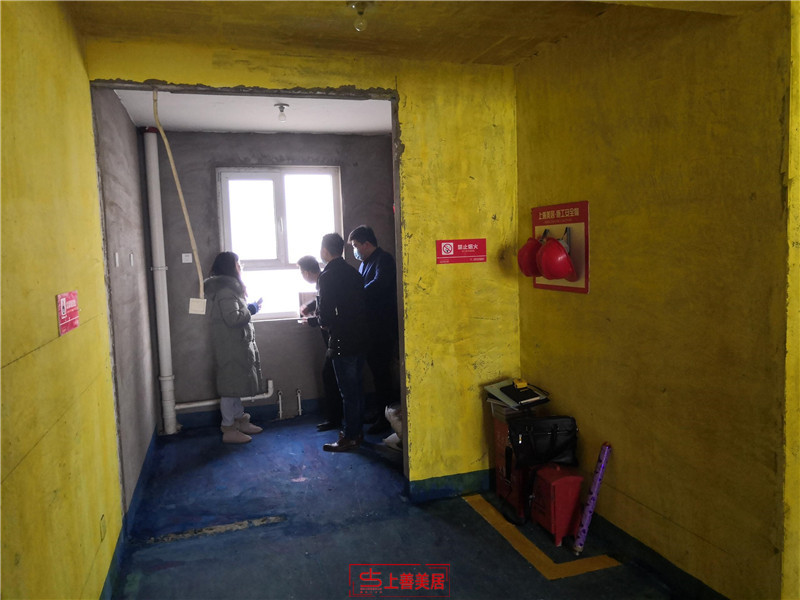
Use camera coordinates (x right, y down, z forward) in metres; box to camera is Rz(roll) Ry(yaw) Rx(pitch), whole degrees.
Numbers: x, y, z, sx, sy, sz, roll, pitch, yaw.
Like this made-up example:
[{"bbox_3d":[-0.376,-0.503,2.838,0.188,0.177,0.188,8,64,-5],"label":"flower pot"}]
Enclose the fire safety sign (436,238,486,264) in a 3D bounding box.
[{"bbox_3d":[0.401,-0.311,4.004,0.345,0.152,0.012,-3,5,-17],"label":"fire safety sign"}]

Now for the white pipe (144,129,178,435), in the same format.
[{"bbox_3d":[-2.099,-0.146,5.497,0.125,2.678,0.125,-3,4,-16],"label":"white pipe"}]

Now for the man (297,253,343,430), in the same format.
[{"bbox_3d":[-0.691,0.392,5.721,0.500,1.600,0.480,-2,5,3],"label":"man"}]

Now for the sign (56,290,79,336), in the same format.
[{"bbox_3d":[-1.308,0.048,2.478,0.012,0.152,0.345,-3,5,-17],"label":"sign"}]

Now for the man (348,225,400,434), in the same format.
[{"bbox_3d":[-0.226,0.245,5.496,0.440,1.770,0.520,-3,4,-15],"label":"man"}]

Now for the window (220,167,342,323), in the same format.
[{"bbox_3d":[-1.086,-0.519,5.890,1.143,1.421,0.120,-3,4,-16],"label":"window"}]

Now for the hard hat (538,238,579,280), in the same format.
[{"bbox_3d":[0.846,-0.189,3.483,0.150,0.275,0.220,-34,13,-12],"label":"hard hat"}]

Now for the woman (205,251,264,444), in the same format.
[{"bbox_3d":[-1.384,0.387,5.284,0.460,1.600,0.500,-2,4,-1],"label":"woman"}]

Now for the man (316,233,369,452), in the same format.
[{"bbox_3d":[-0.481,0.336,5.215,0.390,1.780,0.500,0,5,25],"label":"man"}]

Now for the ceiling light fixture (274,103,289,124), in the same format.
[{"bbox_3d":[-0.893,-1.419,4.731,0.108,0.135,0.108,-3,4,-16],"label":"ceiling light fixture"}]

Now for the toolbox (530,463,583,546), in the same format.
[{"bbox_3d":[0.886,1.127,3.512,0.200,0.390,0.270,-3,5,-17],"label":"toolbox"}]

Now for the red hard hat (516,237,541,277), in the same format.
[{"bbox_3d":[0.775,-0.216,3.711,0.150,0.275,0.220,-31,12,-13],"label":"red hard hat"}]

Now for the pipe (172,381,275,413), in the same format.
[{"bbox_3d":[-1.611,0.878,5.700,0.871,0.176,0.070,-3,4,-16],"label":"pipe"}]

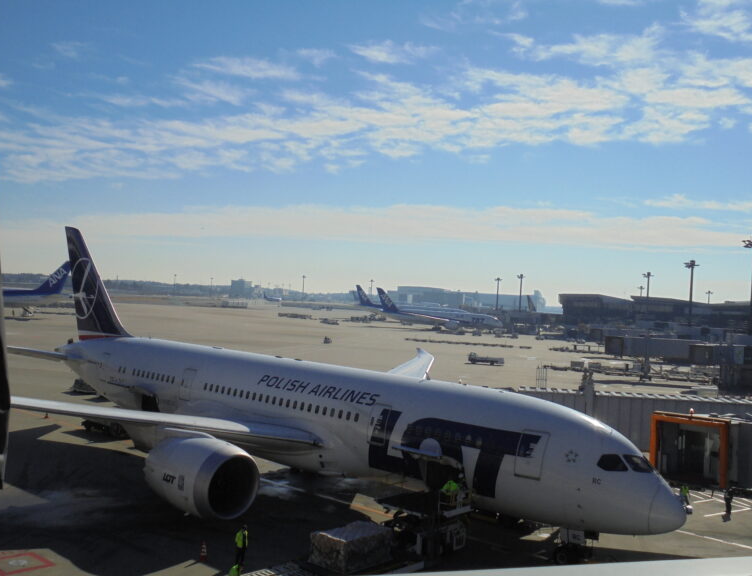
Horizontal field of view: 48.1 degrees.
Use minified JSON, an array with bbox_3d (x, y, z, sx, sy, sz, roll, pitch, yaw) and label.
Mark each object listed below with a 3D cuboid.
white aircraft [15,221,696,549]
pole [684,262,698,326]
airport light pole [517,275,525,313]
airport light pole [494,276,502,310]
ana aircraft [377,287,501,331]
[{"bbox_3d":[-7.179,3.953,55.474,56.700,16.900,60.100,3,-1,42],"label":"white aircraft"},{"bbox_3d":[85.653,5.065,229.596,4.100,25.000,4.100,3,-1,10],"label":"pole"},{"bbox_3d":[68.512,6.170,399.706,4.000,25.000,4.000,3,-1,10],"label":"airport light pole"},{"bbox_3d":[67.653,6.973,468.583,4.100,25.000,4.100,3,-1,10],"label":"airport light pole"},{"bbox_3d":[27.445,9.883,369.038,56.900,16.900,60.100,3,-1,10],"label":"ana aircraft"}]

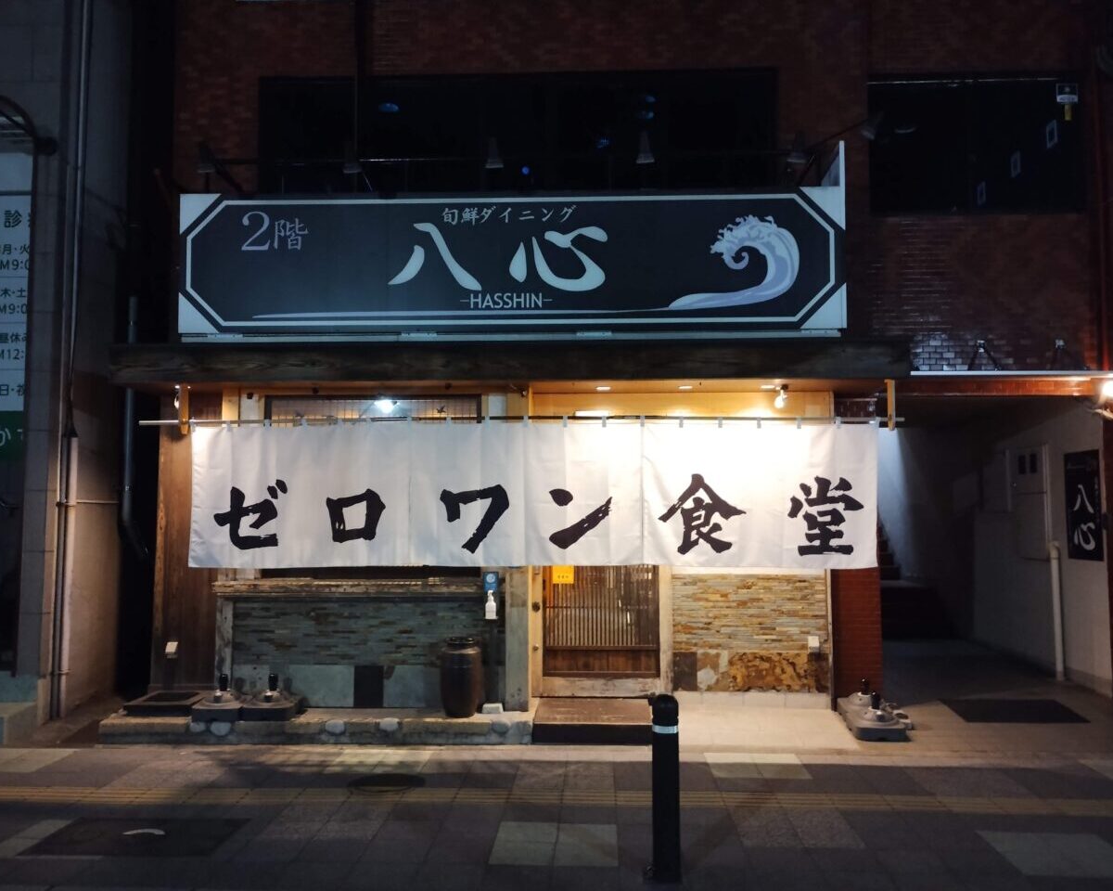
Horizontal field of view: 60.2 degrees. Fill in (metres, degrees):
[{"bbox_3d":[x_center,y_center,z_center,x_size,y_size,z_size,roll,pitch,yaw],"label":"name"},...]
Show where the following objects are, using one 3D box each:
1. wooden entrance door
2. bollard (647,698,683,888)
[{"bbox_3d":[0.354,1.017,7.596,1.000,1.920,0.070,0,-4,2],"label":"wooden entrance door"},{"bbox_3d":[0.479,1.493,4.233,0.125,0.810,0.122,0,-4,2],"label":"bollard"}]

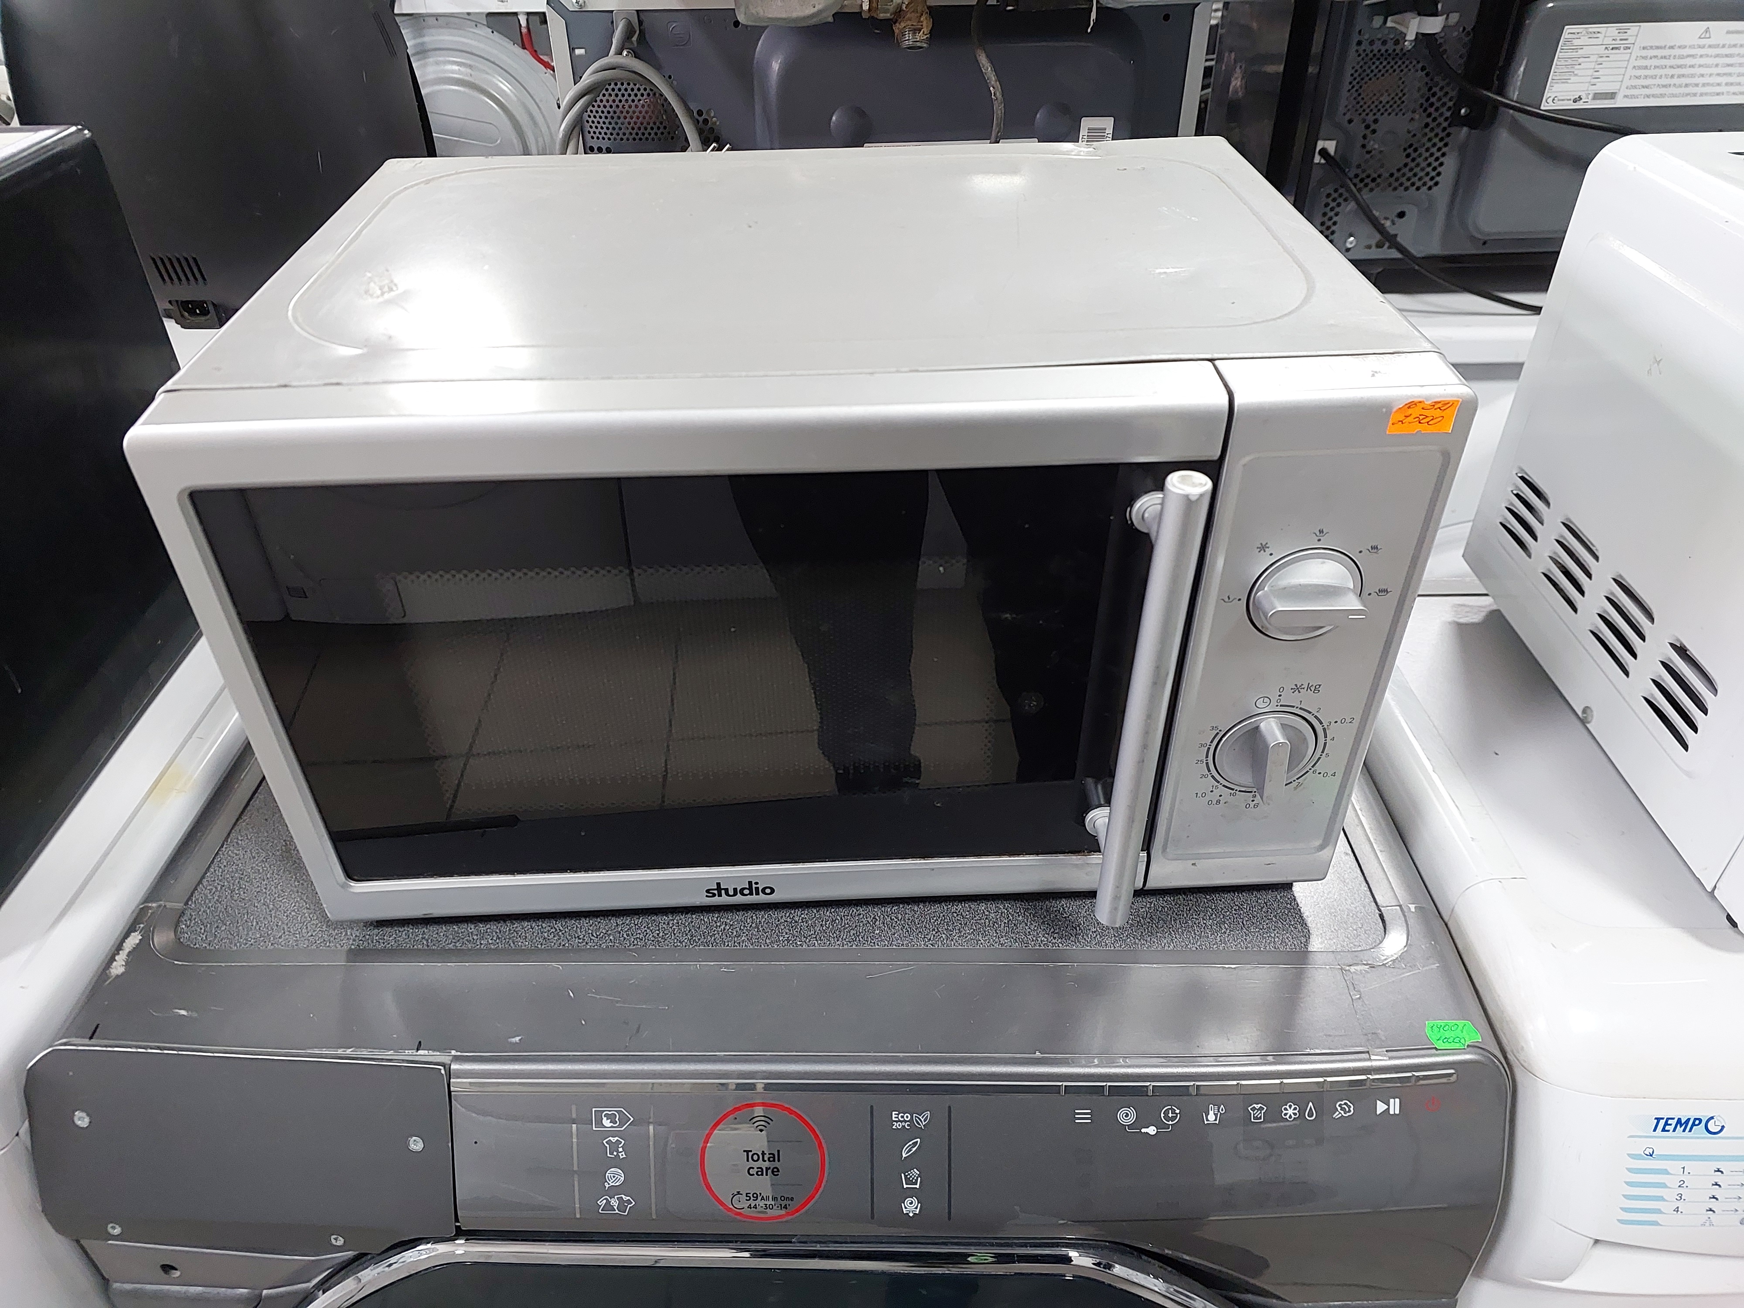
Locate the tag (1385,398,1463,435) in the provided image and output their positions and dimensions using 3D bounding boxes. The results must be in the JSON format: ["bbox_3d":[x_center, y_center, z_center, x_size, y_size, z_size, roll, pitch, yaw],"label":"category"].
[{"bbox_3d":[0.187,-0.081,0.394,0.022,0.012,0.001,-2,29,-1],"label":"tag"}]

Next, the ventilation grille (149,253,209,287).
[{"bbox_3d":[-0.616,-0.342,1.030,0.041,0.032,0.005,2,45,3],"label":"ventilation grille"}]

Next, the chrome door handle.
[{"bbox_3d":[0.100,0.019,0.435,0.016,0.204,0.045,-2,37,-1],"label":"chrome door handle"}]

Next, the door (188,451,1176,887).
[{"bbox_3d":[-0.054,0.014,0.457,0.349,0.194,0.014,-2,37,-1],"label":"door"}]

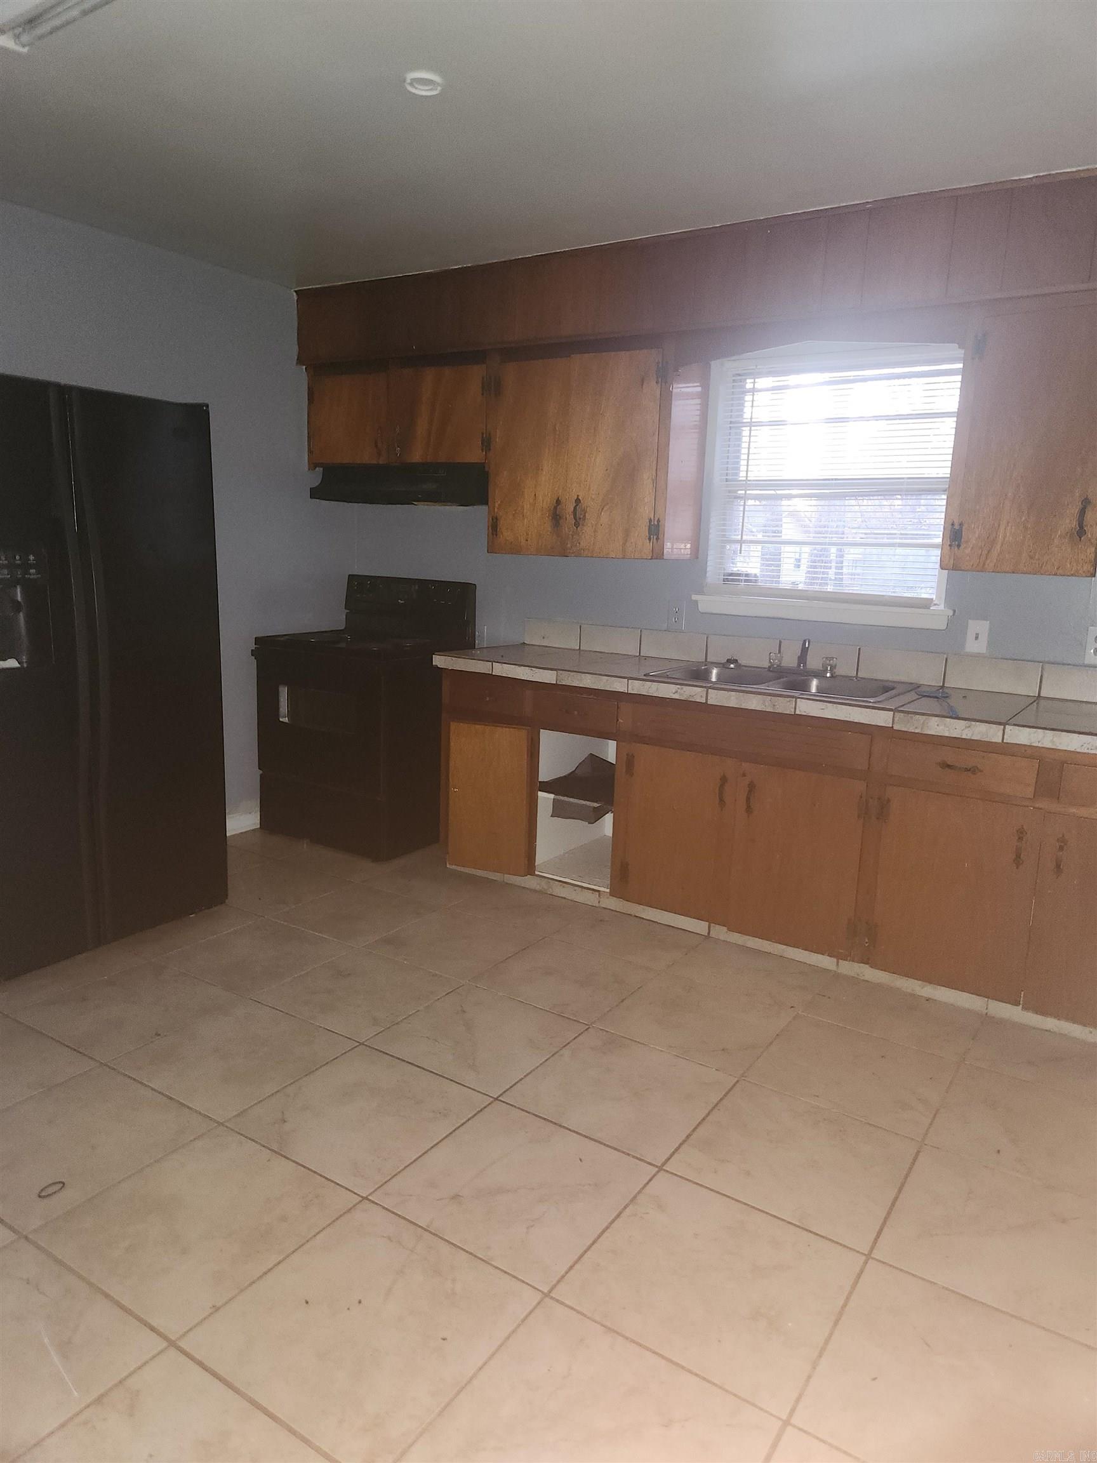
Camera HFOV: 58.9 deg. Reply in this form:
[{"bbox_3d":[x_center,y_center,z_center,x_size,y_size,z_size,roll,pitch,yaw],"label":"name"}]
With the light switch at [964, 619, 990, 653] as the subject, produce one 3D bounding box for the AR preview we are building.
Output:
[{"bbox_3d":[1.509,-0.333,3.419,0.070,0.114,0.012,9,13,33],"label":"light switch"}]

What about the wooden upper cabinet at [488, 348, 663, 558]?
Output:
[{"bbox_3d":[0.193,-1.116,3.978,0.837,0.783,0.324,9,13,33],"label":"wooden upper cabinet"}]

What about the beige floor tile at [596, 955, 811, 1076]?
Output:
[{"bbox_3d":[0.444,0.860,2.884,0.459,0.010,0.459,9,13,33],"label":"beige floor tile"}]

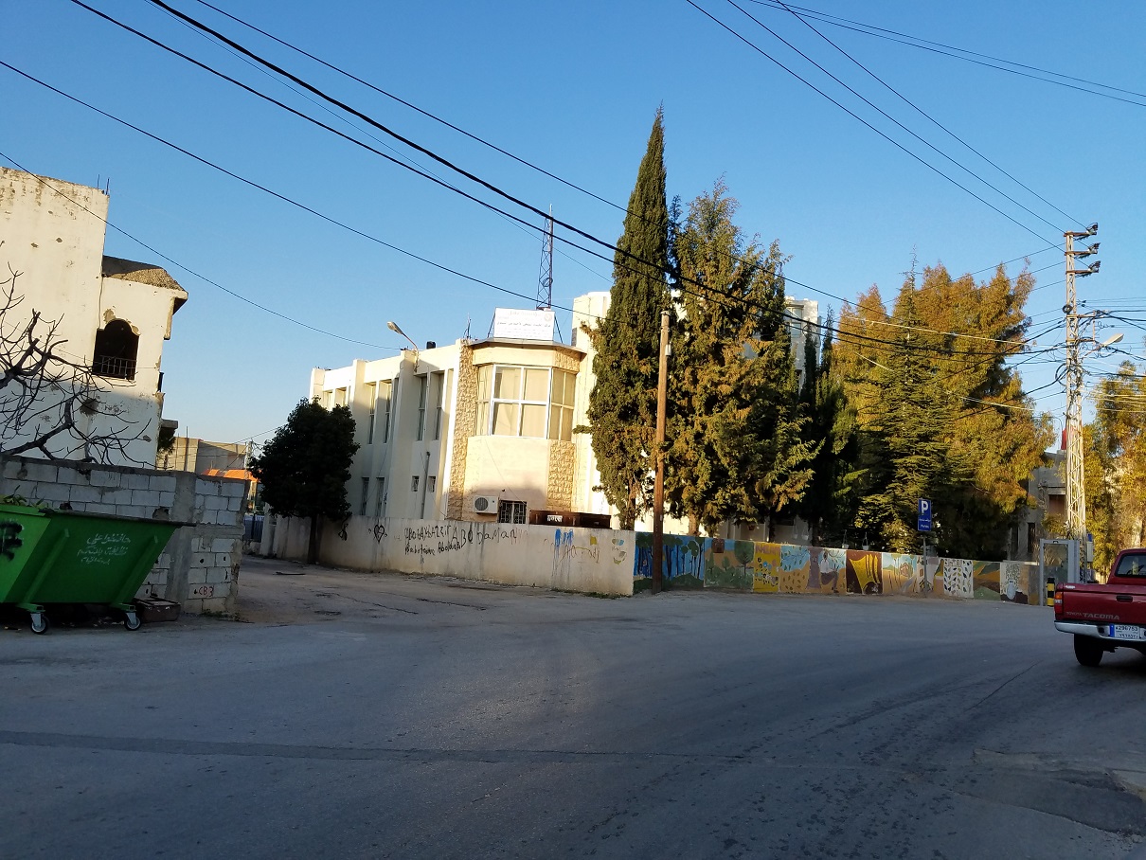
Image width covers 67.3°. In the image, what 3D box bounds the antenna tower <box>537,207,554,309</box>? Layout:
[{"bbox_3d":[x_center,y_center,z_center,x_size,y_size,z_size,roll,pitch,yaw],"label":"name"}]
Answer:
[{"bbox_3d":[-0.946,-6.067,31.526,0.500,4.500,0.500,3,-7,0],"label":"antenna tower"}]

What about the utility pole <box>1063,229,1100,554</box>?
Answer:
[{"bbox_3d":[18.295,-0.672,31.037,1.200,13.900,0.800,3,-7,0],"label":"utility pole"}]

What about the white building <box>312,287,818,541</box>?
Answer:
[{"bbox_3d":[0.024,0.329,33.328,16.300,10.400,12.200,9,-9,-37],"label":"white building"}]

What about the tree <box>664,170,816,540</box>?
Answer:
[{"bbox_3d":[5.293,-1.511,27.212,4.400,13.100,4.200,3,-7,0],"label":"tree"}]

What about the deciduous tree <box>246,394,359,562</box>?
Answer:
[{"bbox_3d":[-9.545,1.724,30.024,3.800,5.700,3.700,3,-7,0],"label":"deciduous tree"}]

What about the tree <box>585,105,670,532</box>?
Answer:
[{"bbox_3d":[1.672,-2.666,25.747,2.400,14.600,2.400,3,-7,0],"label":"tree"}]

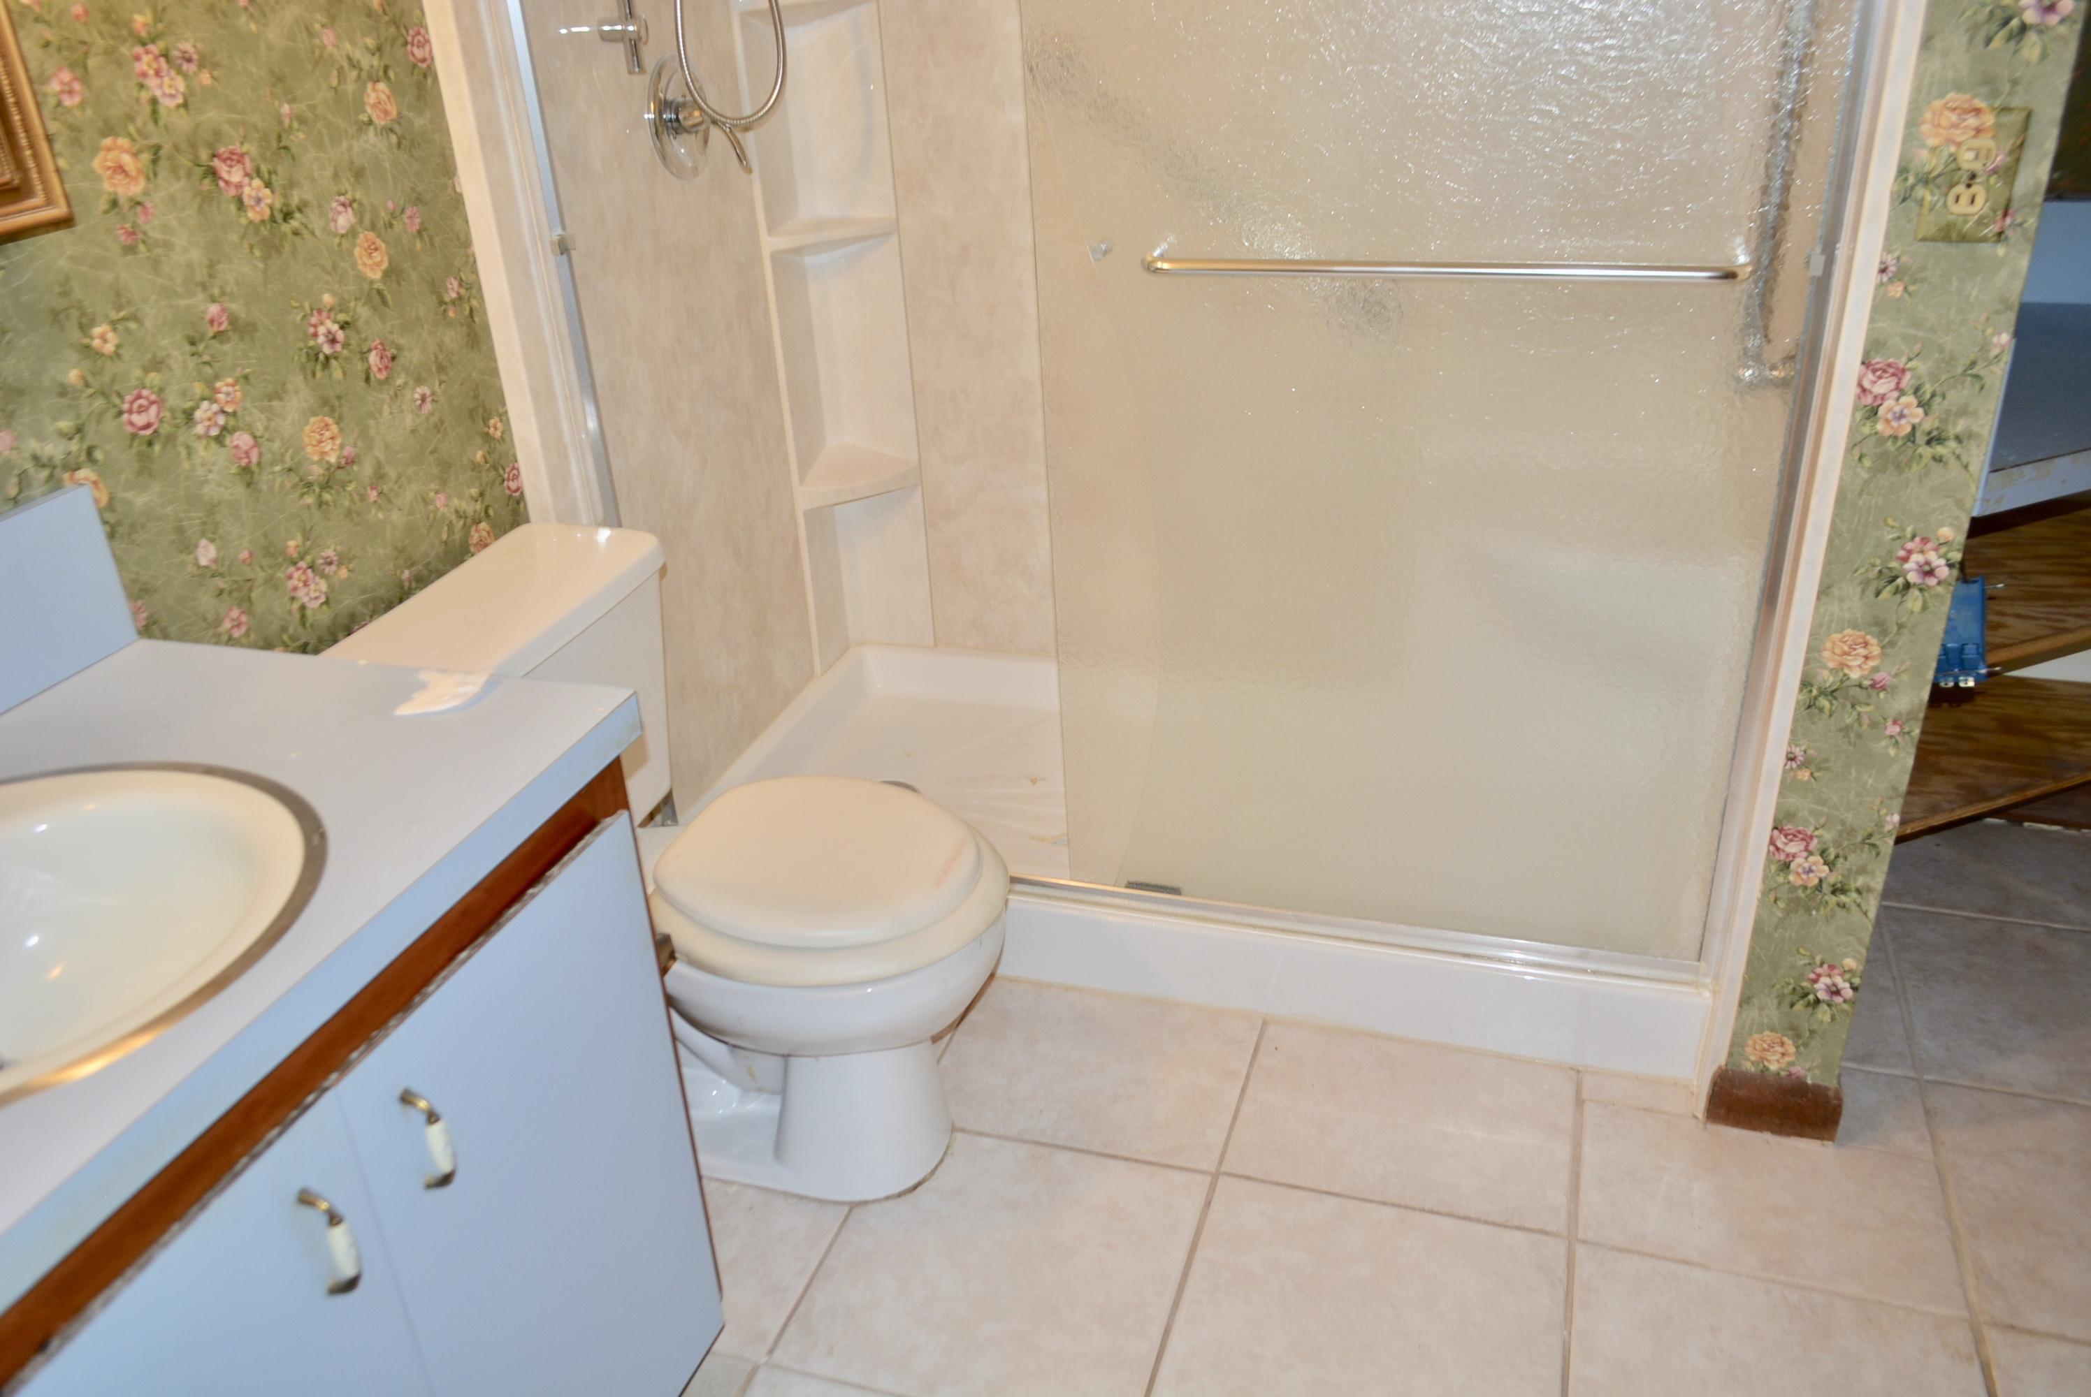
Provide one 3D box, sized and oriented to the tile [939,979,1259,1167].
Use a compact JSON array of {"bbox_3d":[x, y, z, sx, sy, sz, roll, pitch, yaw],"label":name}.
[{"bbox_3d":[0.065,0.492,2.093,0.400,0.010,0.300,6,28,18],"label":"tile"}]

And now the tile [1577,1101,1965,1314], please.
[{"bbox_3d":[0.829,0.587,1.822,0.400,0.010,0.240,6,28,18],"label":"tile"}]

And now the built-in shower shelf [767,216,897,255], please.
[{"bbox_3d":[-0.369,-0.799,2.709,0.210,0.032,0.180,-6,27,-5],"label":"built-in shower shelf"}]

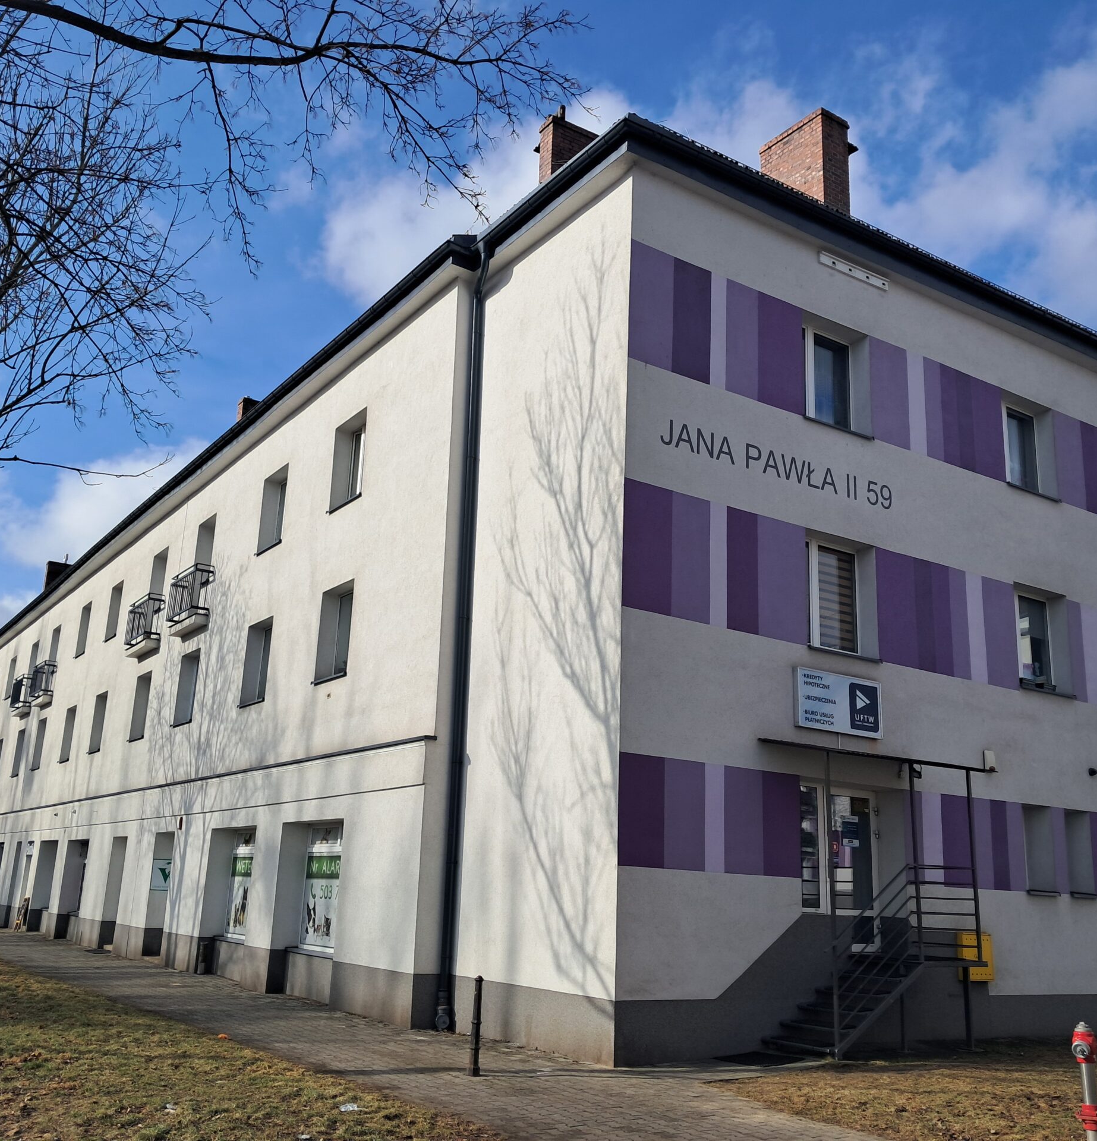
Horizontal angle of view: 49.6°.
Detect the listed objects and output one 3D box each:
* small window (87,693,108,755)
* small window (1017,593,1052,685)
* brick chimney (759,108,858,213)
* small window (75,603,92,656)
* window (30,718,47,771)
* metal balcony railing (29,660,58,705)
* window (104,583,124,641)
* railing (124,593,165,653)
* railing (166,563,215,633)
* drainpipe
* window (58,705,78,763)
[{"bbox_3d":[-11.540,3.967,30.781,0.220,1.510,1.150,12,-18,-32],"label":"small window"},{"bbox_3d":[7.151,1.093,17.732,1.200,1.480,0.150,12,-18,-32],"label":"small window"},{"bbox_3d":[4.379,-6.432,20.289,0.660,2.120,1.480,12,-18,-31],"label":"brick chimney"},{"bbox_3d":[-13.530,1.765,34.816,0.220,1.500,1.180,12,-18,-31],"label":"small window"},{"bbox_3d":[-15.950,5.491,37.420,0.220,1.500,1.200,12,-18,-31],"label":"window"},{"bbox_3d":[-15.760,3.471,37.008,0.380,1.030,1.680,12,-18,-32],"label":"metal balcony railing"},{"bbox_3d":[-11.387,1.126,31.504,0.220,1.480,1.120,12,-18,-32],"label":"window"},{"bbox_3d":[-9.584,1.245,28.080,0.420,1.080,1.780,12,-18,-31],"label":"railing"},{"bbox_3d":[-7.597,0.553,25.134,0.420,1.080,1.780,12,-18,-31],"label":"railing"},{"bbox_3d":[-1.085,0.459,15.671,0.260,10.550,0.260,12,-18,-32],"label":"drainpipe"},{"bbox_3d":[-13.430,4.651,33.523,0.220,1.530,1.150,12,-18,-32],"label":"window"}]

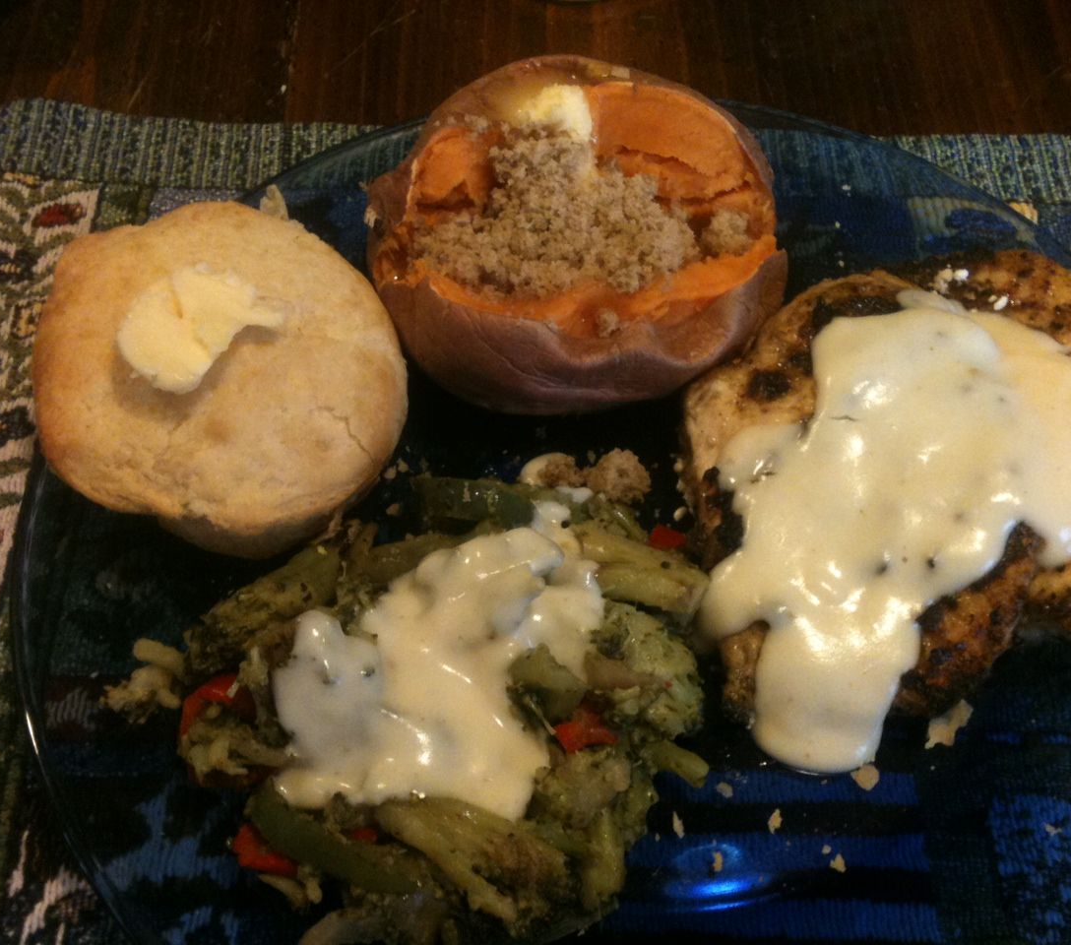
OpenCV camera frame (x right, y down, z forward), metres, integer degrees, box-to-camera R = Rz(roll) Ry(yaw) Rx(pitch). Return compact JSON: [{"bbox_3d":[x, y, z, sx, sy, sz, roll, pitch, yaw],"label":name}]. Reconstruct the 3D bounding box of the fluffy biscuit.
[{"bbox_3d":[-0.069,-0.023,0.285,0.082,0.049,0.082,1,56,-1],"label":"fluffy biscuit"}]

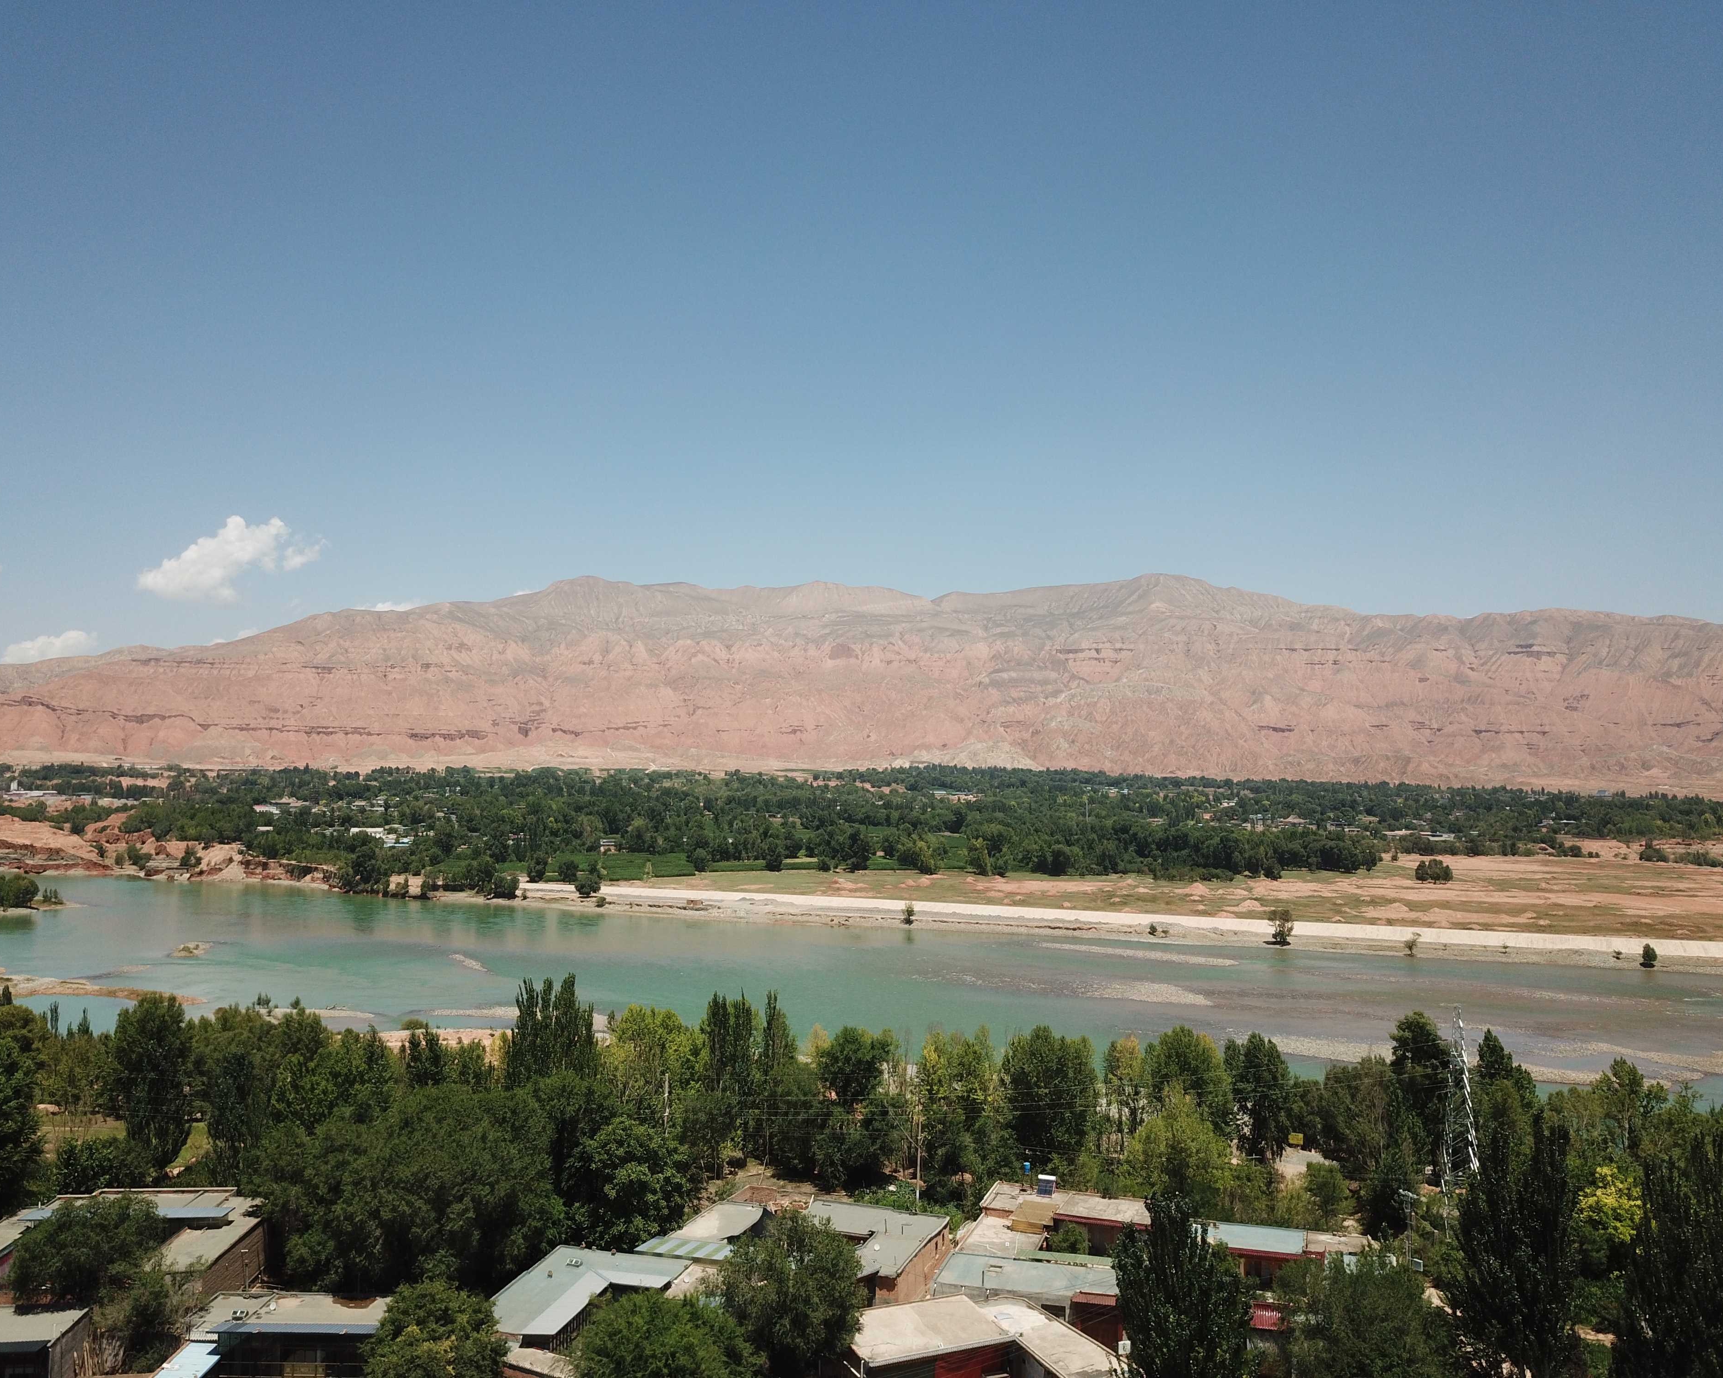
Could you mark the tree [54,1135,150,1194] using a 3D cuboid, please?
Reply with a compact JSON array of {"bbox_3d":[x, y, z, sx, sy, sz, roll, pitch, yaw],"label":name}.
[{"bbox_3d":[-77.694,49.416,141.831,9.800,7.140,8.000,2,-3,-28],"label":"tree"}]

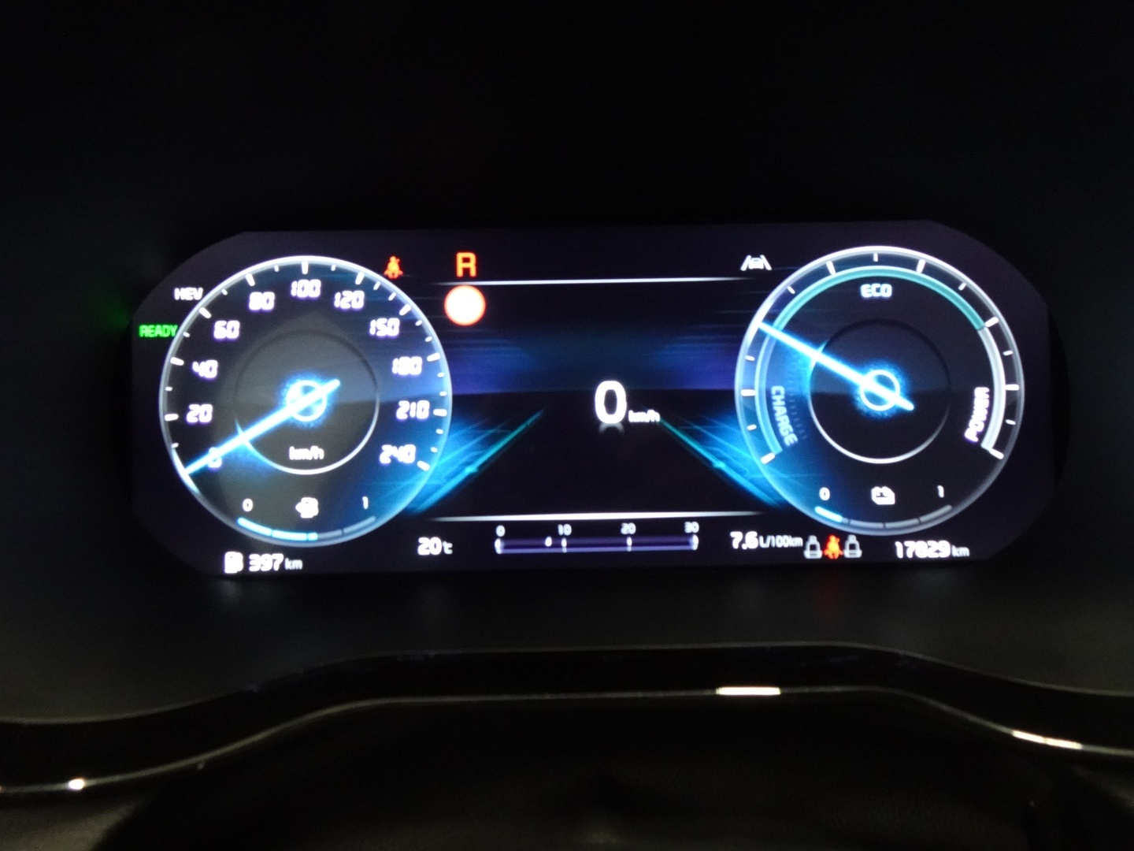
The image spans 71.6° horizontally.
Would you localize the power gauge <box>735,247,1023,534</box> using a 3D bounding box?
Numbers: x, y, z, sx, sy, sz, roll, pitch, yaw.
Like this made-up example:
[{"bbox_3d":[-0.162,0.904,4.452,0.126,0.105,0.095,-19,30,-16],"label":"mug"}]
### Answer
[{"bbox_3d":[0.100,-0.011,0.252,0.092,0.092,0.010,-1,0,-1],"label":"power gauge"}]

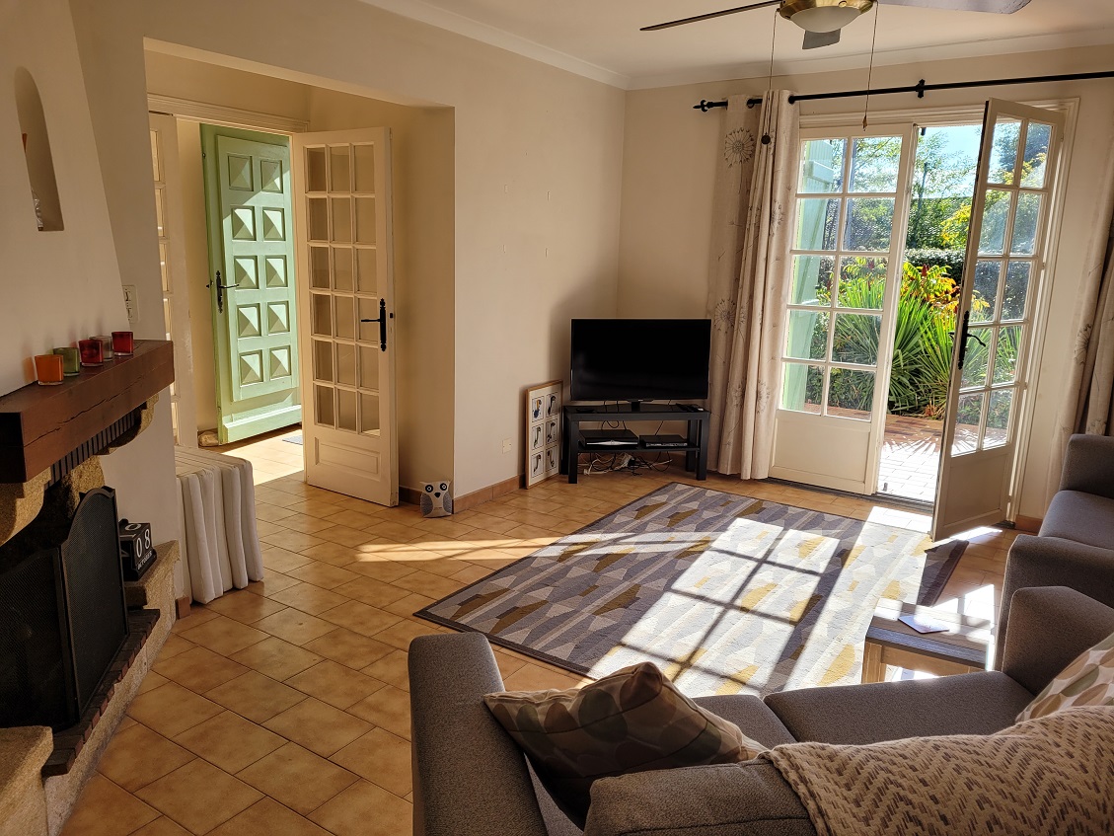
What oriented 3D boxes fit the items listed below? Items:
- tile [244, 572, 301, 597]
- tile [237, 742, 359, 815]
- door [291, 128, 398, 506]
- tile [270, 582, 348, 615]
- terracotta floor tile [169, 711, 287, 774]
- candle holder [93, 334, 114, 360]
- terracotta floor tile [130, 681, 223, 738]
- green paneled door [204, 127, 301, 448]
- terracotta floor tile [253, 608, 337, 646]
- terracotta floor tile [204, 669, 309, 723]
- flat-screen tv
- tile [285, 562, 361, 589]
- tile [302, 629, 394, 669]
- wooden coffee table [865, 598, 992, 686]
[{"bbox_3d":[-1.287,0.722,3.663,0.300,0.010,0.200,9,15,32],"label":"tile"},{"bbox_3d":[-0.734,1.022,2.376,0.300,0.010,0.200,9,15,32],"label":"tile"},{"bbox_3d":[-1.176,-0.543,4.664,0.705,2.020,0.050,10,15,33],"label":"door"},{"bbox_3d":[-1.035,0.764,3.506,0.300,0.010,0.200,9,15,32],"label":"tile"},{"bbox_3d":[-0.982,0.975,2.520,0.297,0.010,0.202,9,14,32],"label":"terracotta floor tile"},{"bbox_3d":[-1.399,-0.214,2.571,0.056,0.071,0.056,-3,13,-19],"label":"candle holder"},{"bbox_3d":[-1.238,0.938,2.690,0.300,0.010,0.200,9,15,32],"label":"terracotta floor tile"},{"bbox_3d":[-2.161,-0.966,6.087,0.070,2.185,0.955,6,13,20],"label":"green paneled door"},{"bbox_3d":[-1.020,0.816,3.257,0.297,0.010,0.202,9,14,32],"label":"terracotta floor tile"},{"bbox_3d":[-0.995,0.922,2.766,0.297,0.010,0.202,9,14,32],"label":"terracotta floor tile"},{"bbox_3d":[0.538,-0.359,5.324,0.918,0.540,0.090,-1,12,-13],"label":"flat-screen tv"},{"bbox_3d":[-1.045,0.710,3.748,0.300,0.010,0.200,9,15,32],"label":"tile"},{"bbox_3d":[-0.769,0.860,3.105,0.300,0.010,0.200,9,15,32],"label":"tile"},{"bbox_3d":[1.040,0.821,2.399,0.300,0.470,0.305,8,14,27],"label":"wooden coffee table"}]

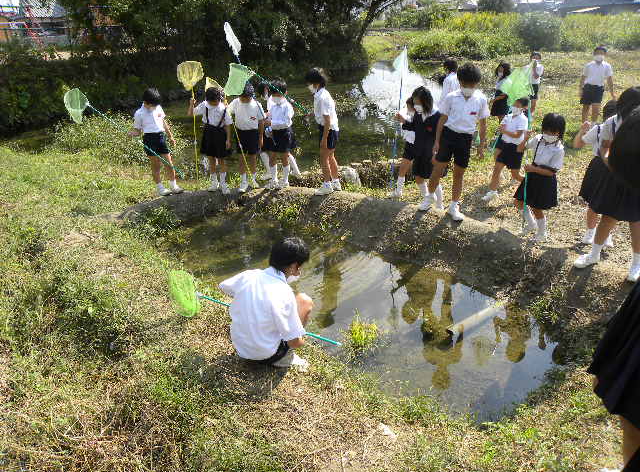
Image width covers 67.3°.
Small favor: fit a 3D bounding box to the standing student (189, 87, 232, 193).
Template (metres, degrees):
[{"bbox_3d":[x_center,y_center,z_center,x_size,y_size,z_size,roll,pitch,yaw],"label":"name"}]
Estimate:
[{"bbox_3d":[-1.201,-1.039,5.290,0.460,1.150,0.320,-5,23,-8],"label":"standing student"}]

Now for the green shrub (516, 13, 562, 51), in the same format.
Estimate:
[{"bbox_3d":[8.923,-8.272,19.541,2.000,1.750,1.900,-2,25,0],"label":"green shrub"}]

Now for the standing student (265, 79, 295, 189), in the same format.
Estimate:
[{"bbox_3d":[-0.477,-1.224,5.738,0.360,1.273,0.300,-2,25,0],"label":"standing student"}]

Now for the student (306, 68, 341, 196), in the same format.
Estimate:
[{"bbox_3d":[0.037,-1.076,5.088,0.380,1.300,0.360,-9,24,-18],"label":"student"}]

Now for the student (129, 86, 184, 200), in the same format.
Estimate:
[{"bbox_3d":[-1.879,-1.089,5.624,0.480,1.249,0.360,-21,30,-34],"label":"student"}]

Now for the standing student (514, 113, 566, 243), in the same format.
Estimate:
[{"bbox_3d":[1.971,-0.511,4.256,0.400,1.129,0.370,17,31,36],"label":"standing student"}]

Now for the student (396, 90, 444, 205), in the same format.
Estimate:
[{"bbox_3d":[0.981,-0.866,4.755,0.440,1.150,0.400,10,25,25],"label":"student"}]

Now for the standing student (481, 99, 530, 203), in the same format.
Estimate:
[{"bbox_3d":[2.046,-0.940,5.313,0.480,1.110,0.420,-20,29,-38],"label":"standing student"}]

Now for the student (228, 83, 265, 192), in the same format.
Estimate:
[{"bbox_3d":[-0.829,-1.156,5.613,0.390,1.281,0.280,-5,25,-5],"label":"student"}]

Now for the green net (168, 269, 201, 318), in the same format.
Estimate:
[{"bbox_3d":[-0.912,0.393,3.233,0.260,0.290,0.160,15,28,34],"label":"green net"}]

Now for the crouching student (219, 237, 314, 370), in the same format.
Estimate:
[{"bbox_3d":[-0.295,0.383,2.736,0.540,0.760,0.450,-20,29,-37],"label":"crouching student"}]

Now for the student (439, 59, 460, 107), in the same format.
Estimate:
[{"bbox_3d":[1.808,-1.841,6.835,0.280,1.260,0.380,15,30,33],"label":"student"}]

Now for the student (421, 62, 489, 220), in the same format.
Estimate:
[{"bbox_3d":[1.215,-0.838,4.358,0.550,1.380,0.420,3,23,11],"label":"student"}]

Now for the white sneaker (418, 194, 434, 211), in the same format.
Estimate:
[{"bbox_3d":[1.067,-0.324,4.796,0.085,0.100,0.215,16,30,34],"label":"white sneaker"}]

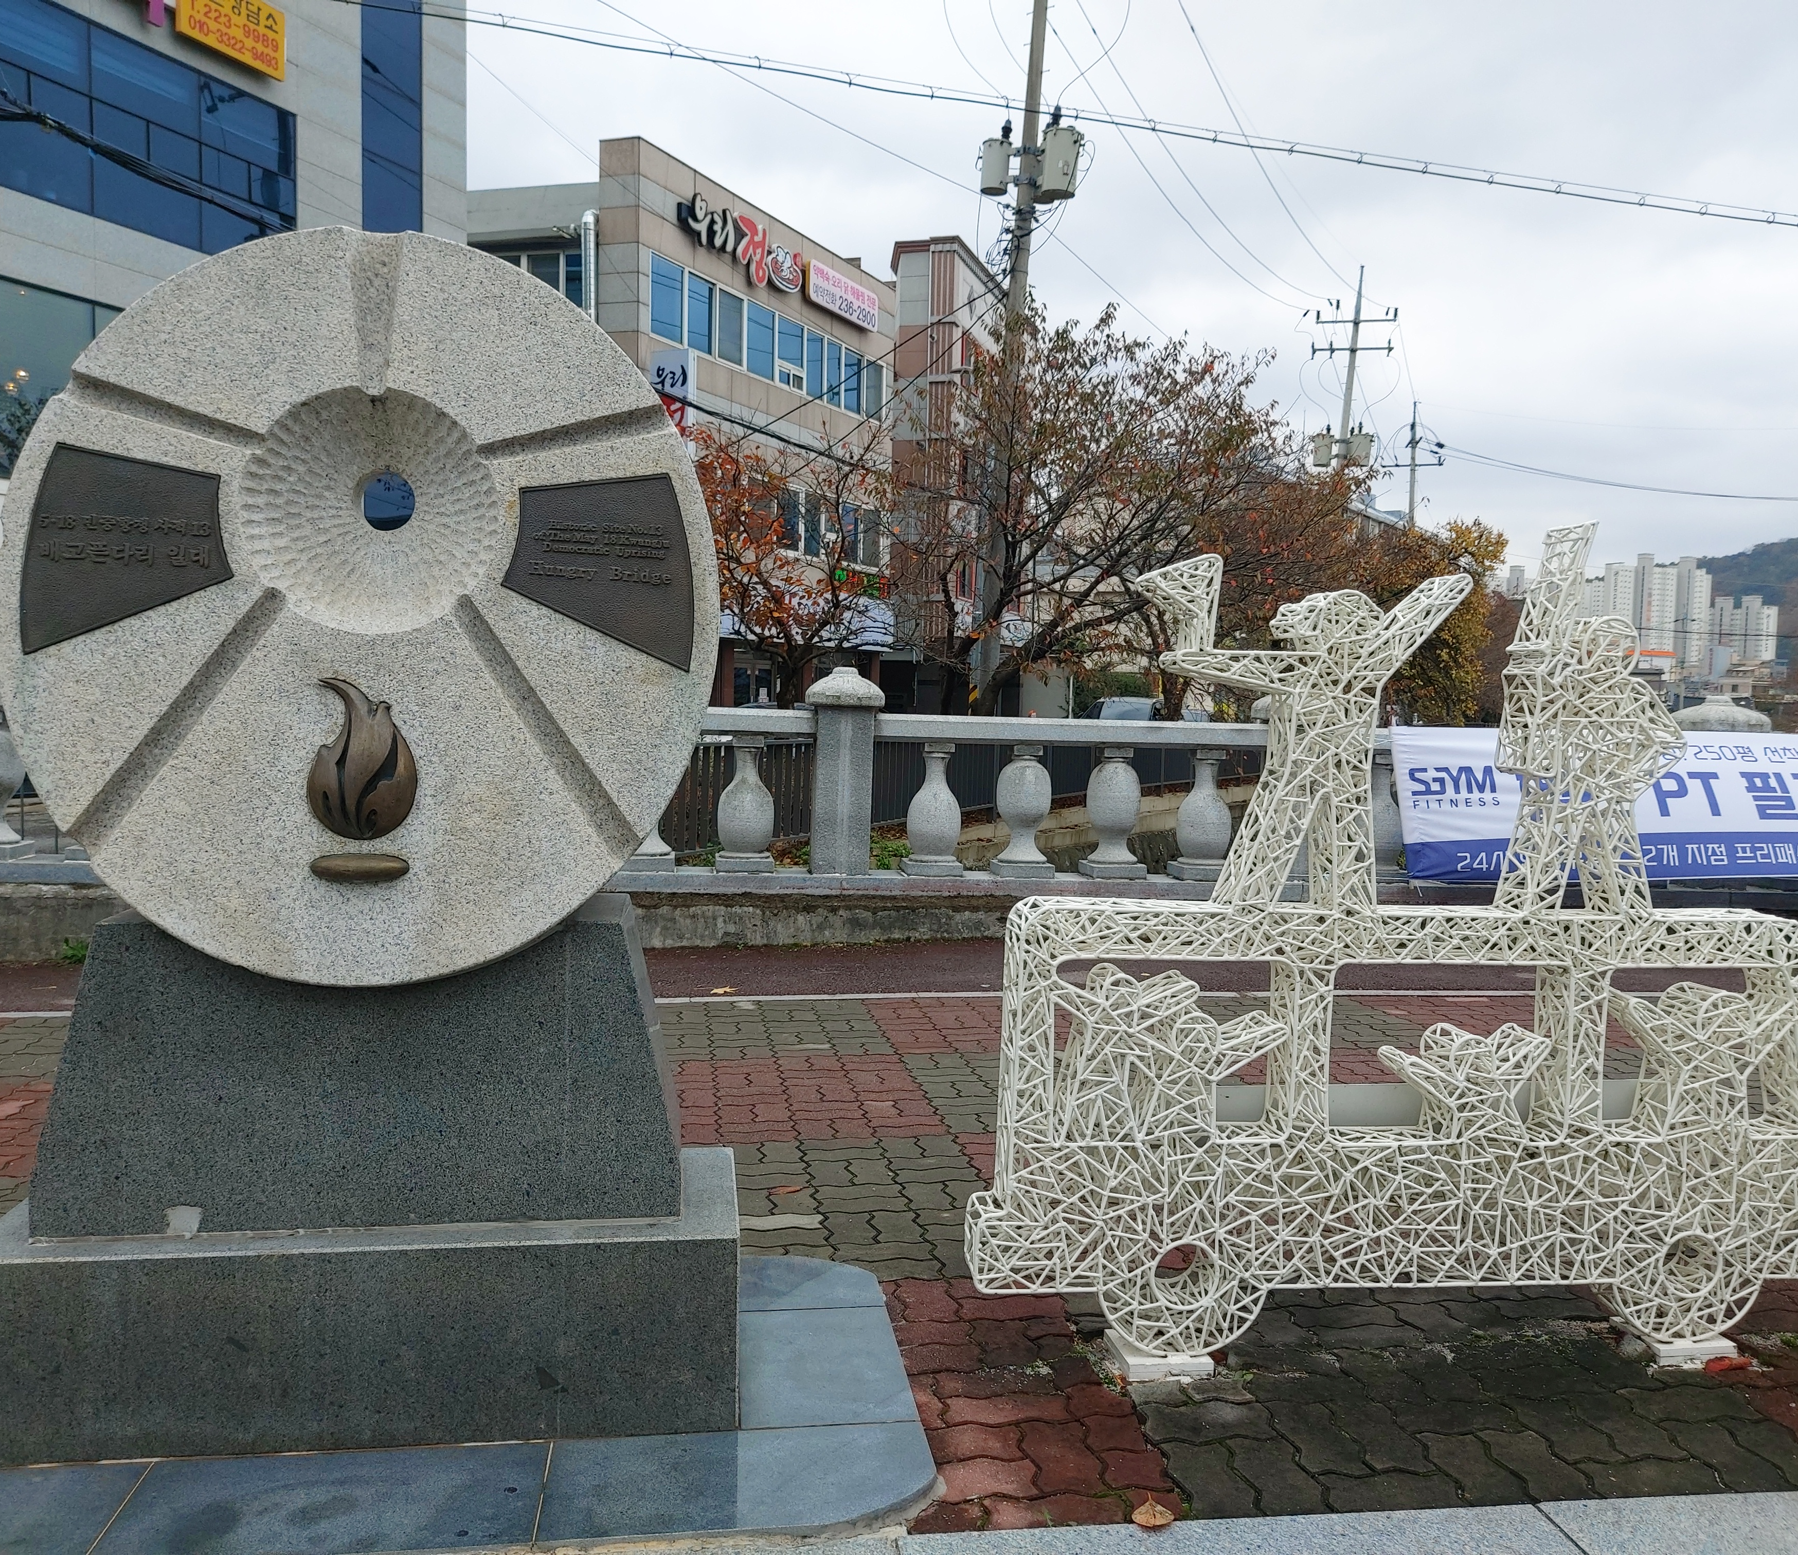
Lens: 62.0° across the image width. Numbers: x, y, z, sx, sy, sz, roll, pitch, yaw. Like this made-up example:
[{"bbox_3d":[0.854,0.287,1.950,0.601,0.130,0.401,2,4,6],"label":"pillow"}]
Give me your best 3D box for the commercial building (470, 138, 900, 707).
[{"bbox_3d":[-6.931,-5.895,33.626,10.000,11.630,10.530,2,3,25],"label":"commercial building"}]

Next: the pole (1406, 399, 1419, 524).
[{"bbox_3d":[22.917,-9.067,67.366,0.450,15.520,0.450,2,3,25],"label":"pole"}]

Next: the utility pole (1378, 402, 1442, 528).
[{"bbox_3d":[22.917,-9.067,67.366,2.500,15.520,0.600,2,3,25],"label":"utility pole"}]

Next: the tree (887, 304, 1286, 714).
[{"bbox_3d":[2.703,-3.108,22.174,5.300,7.380,4.900,2,3,25],"label":"tree"}]

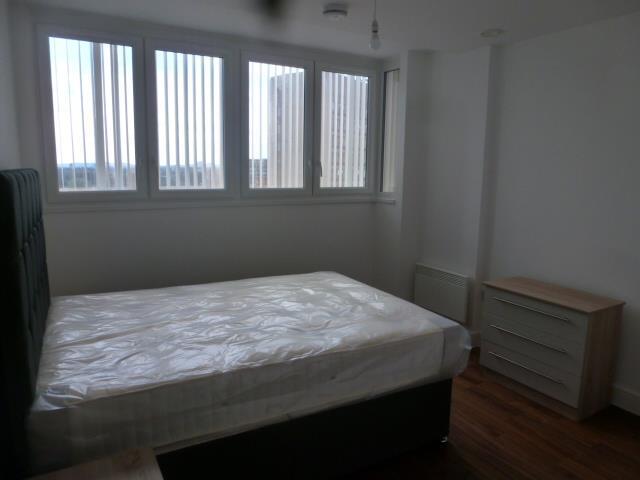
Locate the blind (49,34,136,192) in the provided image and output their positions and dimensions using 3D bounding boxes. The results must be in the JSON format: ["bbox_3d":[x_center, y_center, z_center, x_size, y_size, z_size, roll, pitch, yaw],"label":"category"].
[{"bbox_3d":[-1.492,-0.808,2.958,0.495,0.970,0.070,-4,10,-27],"label":"blind"}]

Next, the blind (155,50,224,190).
[{"bbox_3d":[-0.935,-0.847,3.244,0.500,0.970,0.070,-4,10,-27],"label":"blind"}]

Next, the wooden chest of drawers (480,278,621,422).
[{"bbox_3d":[1.556,0.687,3.051,0.417,0.680,0.762,-4,10,-29],"label":"wooden chest of drawers"}]

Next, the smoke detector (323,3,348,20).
[{"bbox_3d":[0.090,-1.337,2.602,0.143,0.065,0.143,1,9,0],"label":"smoke detector"}]

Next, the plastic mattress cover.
[{"bbox_3d":[-0.425,0.549,2.531,1.960,0.290,1.400,-4,10,-27],"label":"plastic mattress cover"}]

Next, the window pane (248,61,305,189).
[{"bbox_3d":[-0.333,-0.889,3.553,0.485,0.970,0.070,-4,10,-27],"label":"window pane"}]

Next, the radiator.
[{"bbox_3d":[1.089,0.472,3.938,0.091,0.425,0.620,-4,10,-29],"label":"radiator"}]

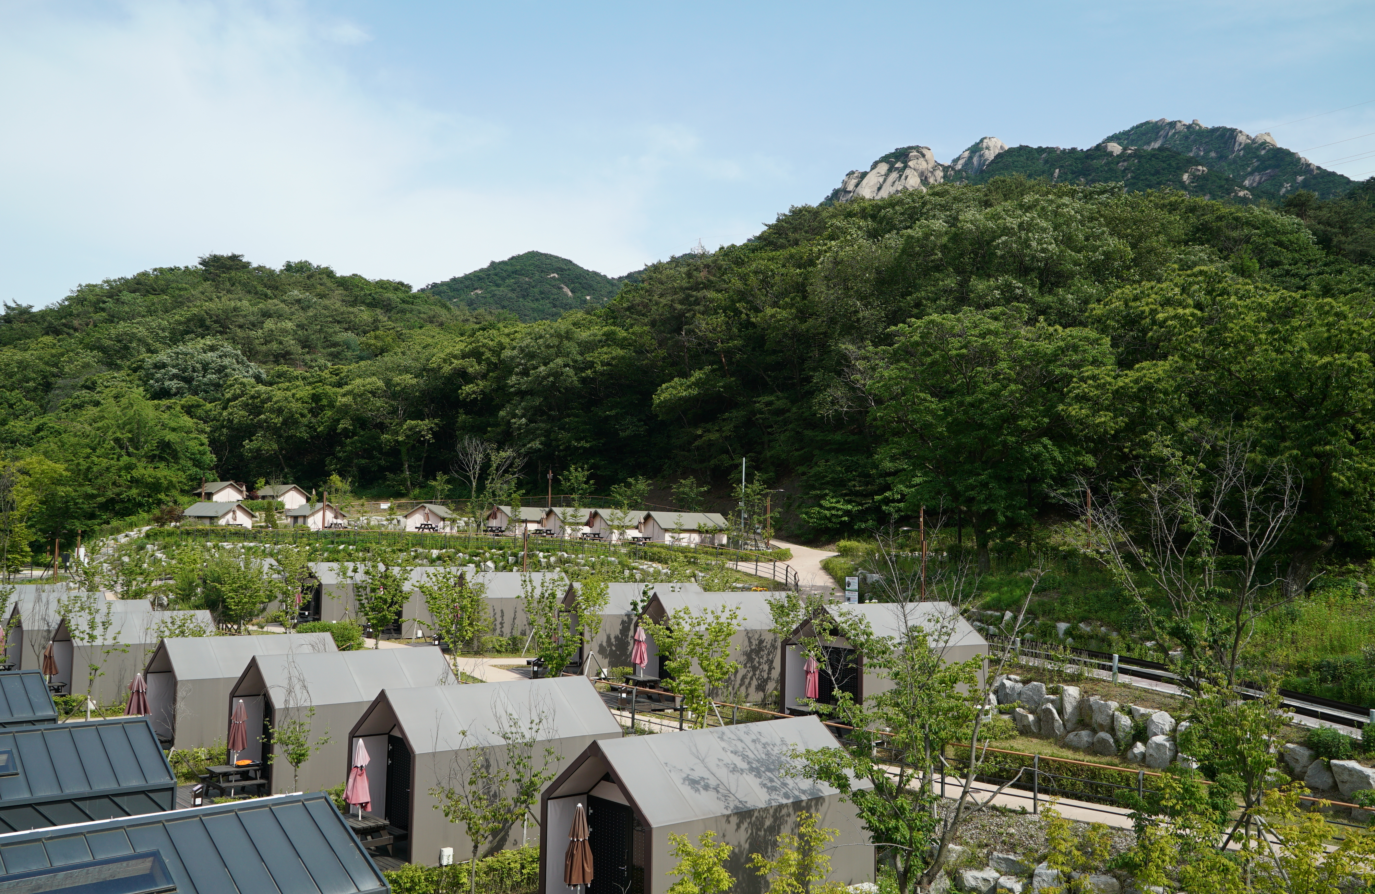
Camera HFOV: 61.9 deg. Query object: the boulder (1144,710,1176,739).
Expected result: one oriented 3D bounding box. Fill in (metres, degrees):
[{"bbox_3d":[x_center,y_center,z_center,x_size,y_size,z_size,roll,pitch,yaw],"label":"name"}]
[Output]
[{"bbox_3d":[12.135,7.149,29.400,0.800,0.760,0.750,-1,-6,25],"label":"boulder"}]

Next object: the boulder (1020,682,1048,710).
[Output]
[{"bbox_3d":[9.112,6.551,30.200,0.680,0.680,0.600,-1,-6,18],"label":"boulder"}]

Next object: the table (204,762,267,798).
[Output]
[{"bbox_3d":[-11.776,8.695,29.737,1.200,0.740,1.500,5,-7,-41],"label":"table"}]

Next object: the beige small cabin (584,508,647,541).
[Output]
[{"bbox_3d":[-4.750,6.479,91.483,6.200,2.600,3.400,5,-7,-38],"label":"beige small cabin"}]

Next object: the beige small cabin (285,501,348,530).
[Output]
[{"bbox_3d":[-33.365,6.337,102.817,3.550,2.484,5.039,6,-7,-43],"label":"beige small cabin"}]

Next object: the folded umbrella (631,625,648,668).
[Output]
[{"bbox_3d":[-1.436,5.961,34.200,0.500,1.400,0.500,1,-5,0],"label":"folded umbrella"}]

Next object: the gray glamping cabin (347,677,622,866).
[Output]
[{"bbox_3d":[-4.320,6.805,24.956,5.094,3.324,2.950,6,-7,-41],"label":"gray glamping cabin"}]

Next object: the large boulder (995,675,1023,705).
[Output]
[{"bbox_3d":[9.233,6.983,32.900,0.650,0.880,0.720,5,-6,-40],"label":"large boulder"}]

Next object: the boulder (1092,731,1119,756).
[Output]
[{"bbox_3d":[10.425,7.410,28.600,0.550,0.620,0.600,5,-6,-40],"label":"boulder"}]

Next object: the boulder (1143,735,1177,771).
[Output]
[{"bbox_3d":[11.957,7.745,29.000,0.840,0.880,0.780,-1,-6,25],"label":"boulder"}]

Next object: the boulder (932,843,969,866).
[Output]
[{"bbox_3d":[4.903,7.610,21.400,0.620,0.400,0.500,-1,-6,18],"label":"boulder"}]

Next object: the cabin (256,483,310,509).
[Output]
[{"bbox_3d":[-44.127,5.571,124.804,4.400,2.750,3.873,-2,-6,32],"label":"cabin"}]

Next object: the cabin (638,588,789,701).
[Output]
[{"bbox_3d":[1.333,6.675,38.839,5.459,3.472,3.100,4,-6,-27],"label":"cabin"}]

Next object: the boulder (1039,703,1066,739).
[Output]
[{"bbox_3d":[10.099,7.604,31.700,0.740,0.980,0.680,-1,-6,25],"label":"boulder"}]

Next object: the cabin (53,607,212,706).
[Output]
[{"bbox_3d":[-20.623,7.873,43.009,5.094,3.324,2.950,6,-7,-41],"label":"cabin"}]

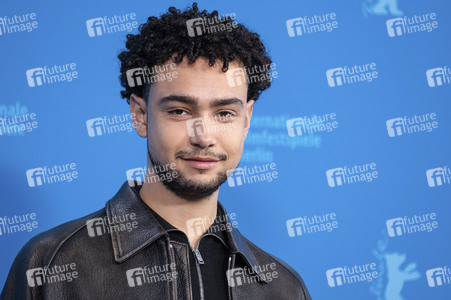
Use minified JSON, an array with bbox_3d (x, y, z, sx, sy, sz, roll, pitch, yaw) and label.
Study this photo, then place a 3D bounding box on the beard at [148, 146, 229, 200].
[{"bbox_3d":[-0.049,0.032,3.460,0.112,0.071,0.080,2,2,-11],"label":"beard"}]

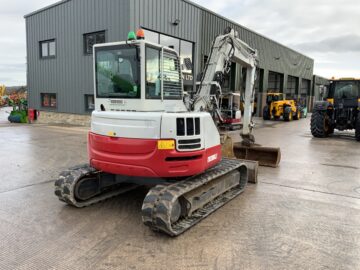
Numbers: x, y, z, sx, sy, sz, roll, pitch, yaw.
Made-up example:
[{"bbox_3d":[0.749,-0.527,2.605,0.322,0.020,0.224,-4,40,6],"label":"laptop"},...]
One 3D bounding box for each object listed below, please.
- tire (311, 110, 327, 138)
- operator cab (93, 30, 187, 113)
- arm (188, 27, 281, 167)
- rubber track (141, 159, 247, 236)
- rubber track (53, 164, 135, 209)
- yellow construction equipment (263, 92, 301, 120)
[{"bbox_3d":[6.770,-0.674,14.608,0.570,1.620,1.620,6,8,33],"label":"tire"},{"bbox_3d":[-0.644,-0.993,5.509,1.030,1.400,1.450,6,8,31],"label":"operator cab"},{"bbox_3d":[1.308,-0.729,7.033,1.450,3.320,3.750,6,8,31],"label":"arm"},{"bbox_3d":[0.437,0.898,4.964,0.447,0.556,2.802,6,8,32],"label":"rubber track"},{"bbox_3d":[-1.072,0.744,5.895,0.447,0.556,2.802,6,8,32],"label":"rubber track"},{"bbox_3d":[9.906,-2.692,28.503,2.300,2.500,4.700,7,9,38],"label":"yellow construction equipment"}]

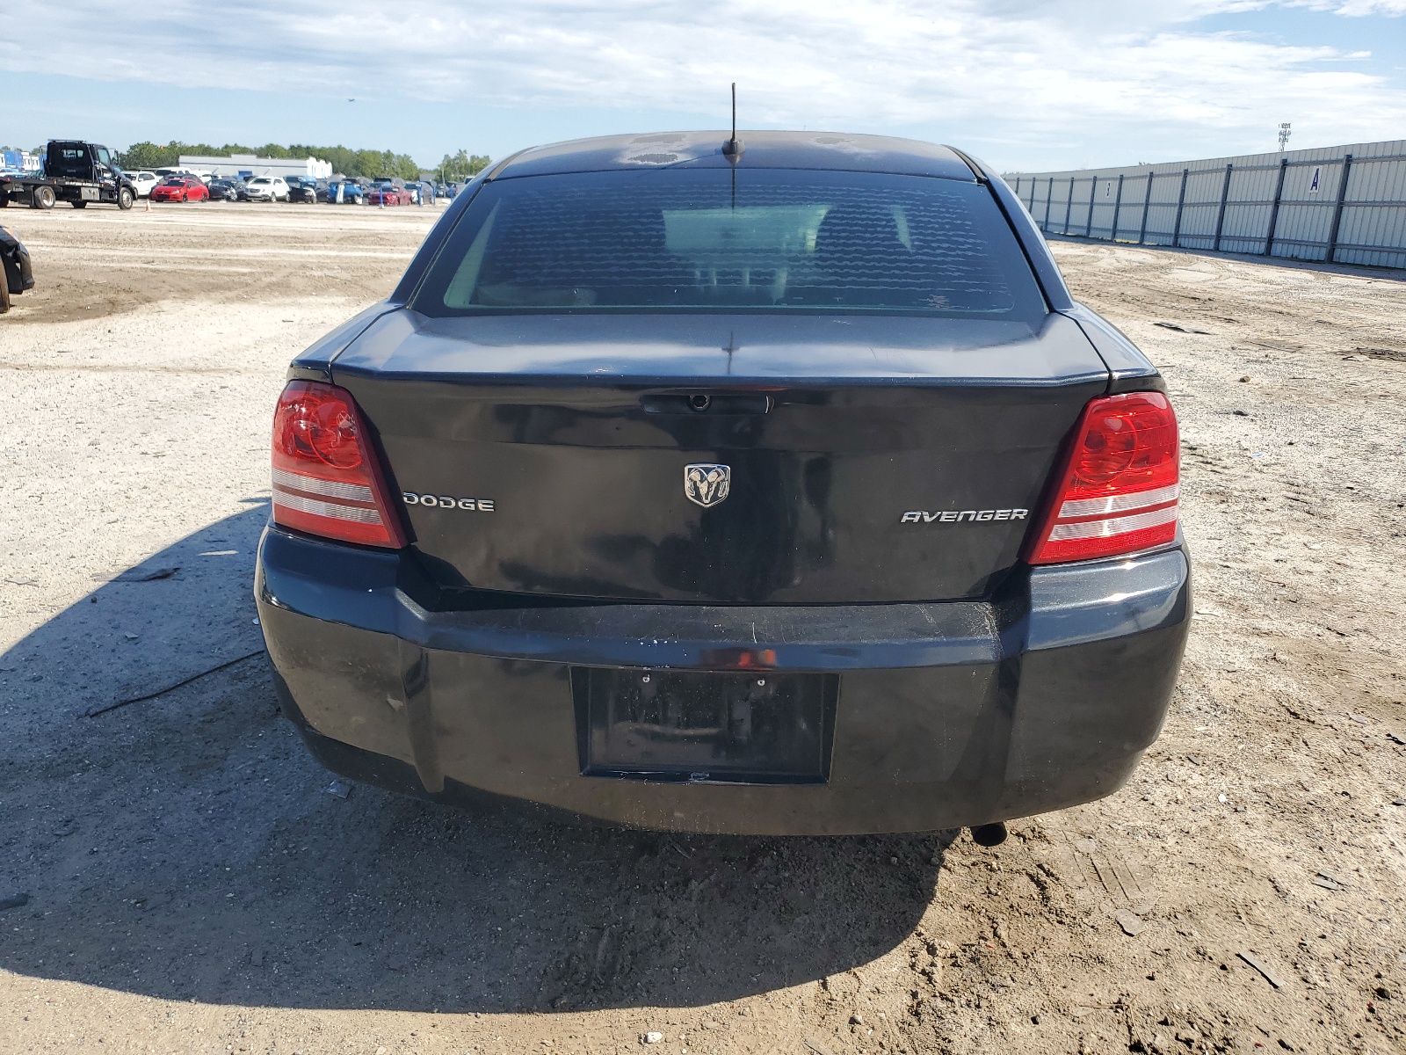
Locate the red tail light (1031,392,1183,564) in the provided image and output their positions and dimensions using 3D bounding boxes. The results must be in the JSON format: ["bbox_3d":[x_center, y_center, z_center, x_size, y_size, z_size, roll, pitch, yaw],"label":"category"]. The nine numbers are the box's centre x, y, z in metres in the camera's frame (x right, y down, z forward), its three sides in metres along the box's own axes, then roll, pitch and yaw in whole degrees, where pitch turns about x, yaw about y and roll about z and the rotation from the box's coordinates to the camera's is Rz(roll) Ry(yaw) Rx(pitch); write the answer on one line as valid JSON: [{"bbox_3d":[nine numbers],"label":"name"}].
[{"bbox_3d":[0.694,-0.102,1.832,0.310,0.290,0.290,1,18,3],"label":"red tail light"}]

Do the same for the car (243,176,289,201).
[{"bbox_3d":[-29.265,-22.713,71.013,1.810,1.660,4.400,0,18,0],"label":"car"}]

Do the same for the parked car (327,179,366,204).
[{"bbox_3d":[-22.783,-21.428,67.500,1.830,1.480,4.650,-4,18,-14],"label":"parked car"}]

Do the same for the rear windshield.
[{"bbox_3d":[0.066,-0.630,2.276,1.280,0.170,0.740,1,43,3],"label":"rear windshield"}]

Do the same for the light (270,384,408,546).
[{"bbox_3d":[-0.658,-0.132,1.900,0.310,0.290,0.290,1,18,3],"label":"light"}]

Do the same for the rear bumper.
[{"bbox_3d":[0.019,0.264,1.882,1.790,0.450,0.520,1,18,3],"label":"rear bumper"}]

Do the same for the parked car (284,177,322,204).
[{"bbox_3d":[-25.746,-21.707,68.000,1.820,1.570,4.600,-5,19,-15],"label":"parked car"}]

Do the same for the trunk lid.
[{"bbox_3d":[0.024,-0.161,1.972,1.360,0.430,0.580,1,18,3],"label":"trunk lid"}]

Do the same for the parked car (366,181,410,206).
[{"bbox_3d":[-20.476,-21.786,69.193,1.810,1.430,4.650,0,18,0],"label":"parked car"}]

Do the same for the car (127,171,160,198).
[{"bbox_3d":[-38.724,-23.453,72.500,1.900,1.770,4.800,-2,18,-7],"label":"car"}]

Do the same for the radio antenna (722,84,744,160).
[{"bbox_3d":[0.080,-1.037,2.692,0.055,0.170,0.110,1,18,3],"label":"radio antenna"}]

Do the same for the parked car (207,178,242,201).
[{"bbox_3d":[-32.690,-22.954,72.000,1.800,1.460,4.650,-5,19,-17],"label":"parked car"}]

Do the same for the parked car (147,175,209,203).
[{"bbox_3d":[-34.050,-21.881,68.700,1.790,1.400,4.500,-1,18,-3],"label":"parked car"}]

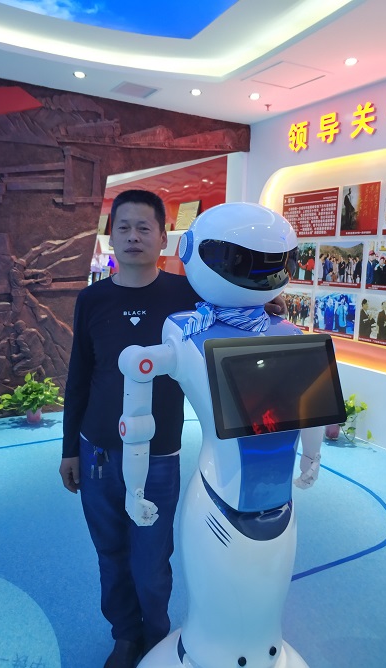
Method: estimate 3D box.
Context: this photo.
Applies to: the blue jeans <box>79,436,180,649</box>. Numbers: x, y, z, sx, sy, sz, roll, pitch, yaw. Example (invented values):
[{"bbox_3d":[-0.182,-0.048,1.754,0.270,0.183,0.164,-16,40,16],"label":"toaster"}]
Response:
[{"bbox_3d":[-0.217,0.716,1.837,0.370,0.850,0.280,1,8,-5],"label":"blue jeans"}]

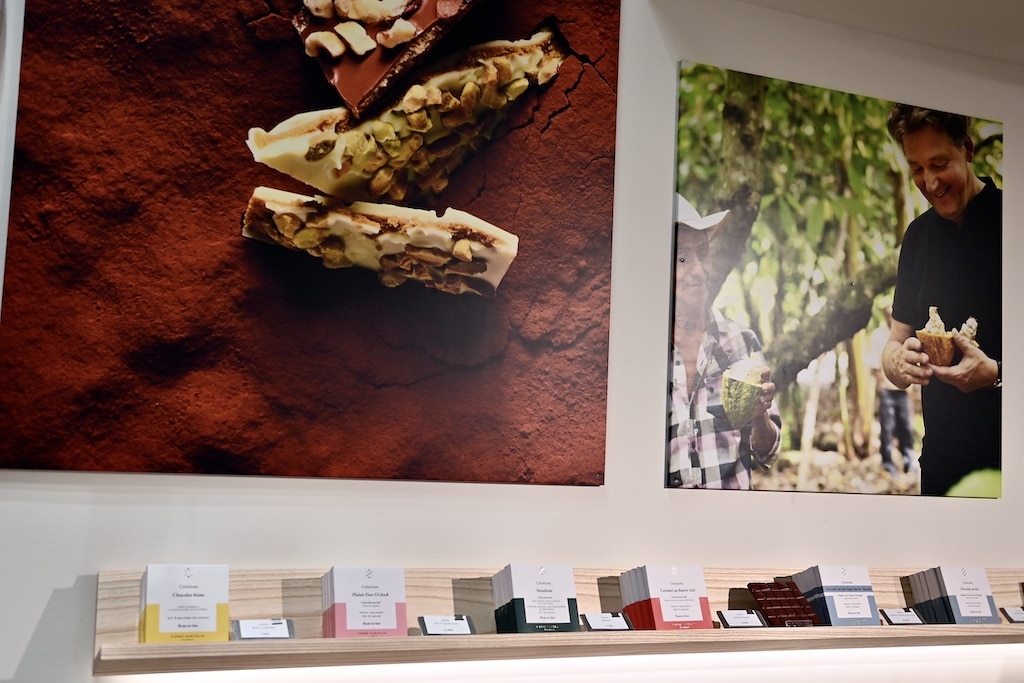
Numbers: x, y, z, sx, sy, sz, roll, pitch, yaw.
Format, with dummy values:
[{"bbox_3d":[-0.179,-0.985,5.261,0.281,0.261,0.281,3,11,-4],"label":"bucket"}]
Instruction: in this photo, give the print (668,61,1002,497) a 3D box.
[{"bbox_3d":[0.634,-0.096,1.938,0.742,0.759,0.020,4,-6,-20],"label":"print"}]

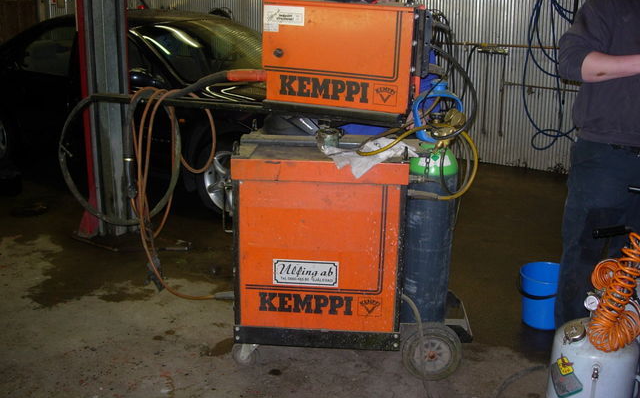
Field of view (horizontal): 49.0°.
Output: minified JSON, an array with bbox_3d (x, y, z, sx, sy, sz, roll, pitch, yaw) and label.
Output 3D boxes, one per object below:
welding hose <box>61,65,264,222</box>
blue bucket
[{"bbox_3d":[-0.699,-0.217,3.070,0.970,0.720,0.280,5,16,16],"label":"welding hose"},{"bbox_3d":[1.109,0.477,3.439,0.280,0.255,0.280,0,15,0],"label":"blue bucket"}]

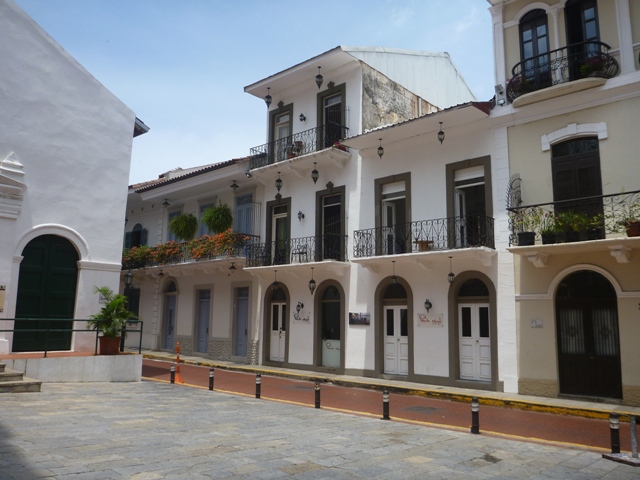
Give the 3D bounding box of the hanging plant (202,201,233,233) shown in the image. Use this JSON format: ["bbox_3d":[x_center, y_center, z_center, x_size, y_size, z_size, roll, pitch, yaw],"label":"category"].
[{"bbox_3d":[-4.063,-0.912,20.522,1.056,1.201,1.019,1,-9,0],"label":"hanging plant"}]

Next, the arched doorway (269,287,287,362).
[{"bbox_3d":[-1.590,3.286,20.226,1.033,2.890,0.240,-7,-12,41],"label":"arched doorway"}]

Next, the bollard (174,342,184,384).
[{"bbox_3d":[-4.084,3.593,15.151,0.255,1.174,0.255,-7,-12,41],"label":"bollard"}]

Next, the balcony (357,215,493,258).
[{"bbox_3d":[3.044,0.016,15.804,4.320,0.910,1.000,-7,-12,41],"label":"balcony"}]

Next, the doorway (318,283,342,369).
[{"bbox_3d":[0.390,2.859,17.285,0.983,2.694,0.291,-7,-12,41],"label":"doorway"}]

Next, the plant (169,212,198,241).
[{"bbox_3d":[-5.778,-0.574,21.996,1.037,1.110,1.001,1,-9,0],"label":"plant"}]

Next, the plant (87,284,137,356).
[{"bbox_3d":[-6.907,2.682,17.312,1.420,2.200,1.400,-7,-12,41],"label":"plant"}]

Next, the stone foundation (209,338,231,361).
[{"bbox_3d":[-4.014,4.396,20.806,1.383,0.892,0.182,-7,-12,41],"label":"stone foundation"}]

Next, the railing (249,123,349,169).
[{"bbox_3d":[-0.890,-3.413,19.896,4.320,0.930,1.000,-7,-12,41],"label":"railing"}]

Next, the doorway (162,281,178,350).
[{"bbox_3d":[-7.334,3.696,25.574,1.181,3.377,0.240,-7,-12,43],"label":"doorway"}]

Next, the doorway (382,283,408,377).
[{"bbox_3d":[2.447,2.830,16.684,1.042,2.920,0.240,-7,-12,41],"label":"doorway"}]

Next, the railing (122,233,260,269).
[{"bbox_3d":[-6.393,0.673,24.279,9.400,0.950,1.100,-7,-12,43],"label":"railing"}]

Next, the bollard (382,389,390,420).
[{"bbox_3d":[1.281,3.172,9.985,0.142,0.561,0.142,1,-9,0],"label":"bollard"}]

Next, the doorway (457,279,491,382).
[{"bbox_3d":[4.457,2.576,14.926,1.077,2.940,0.240,-7,-12,41],"label":"doorway"}]

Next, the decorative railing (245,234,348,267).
[{"bbox_3d":[-0.860,0.479,18.027,4.186,0.874,0.910,-7,-12,41],"label":"decorative railing"}]

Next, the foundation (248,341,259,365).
[{"bbox_3d":[-2.673,4.546,20.893,0.611,0.964,0.180,-7,-12,41],"label":"foundation"}]

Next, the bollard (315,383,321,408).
[{"bbox_3d":[-0.039,3.353,11.186,0.116,0.550,0.116,1,-9,0],"label":"bollard"}]

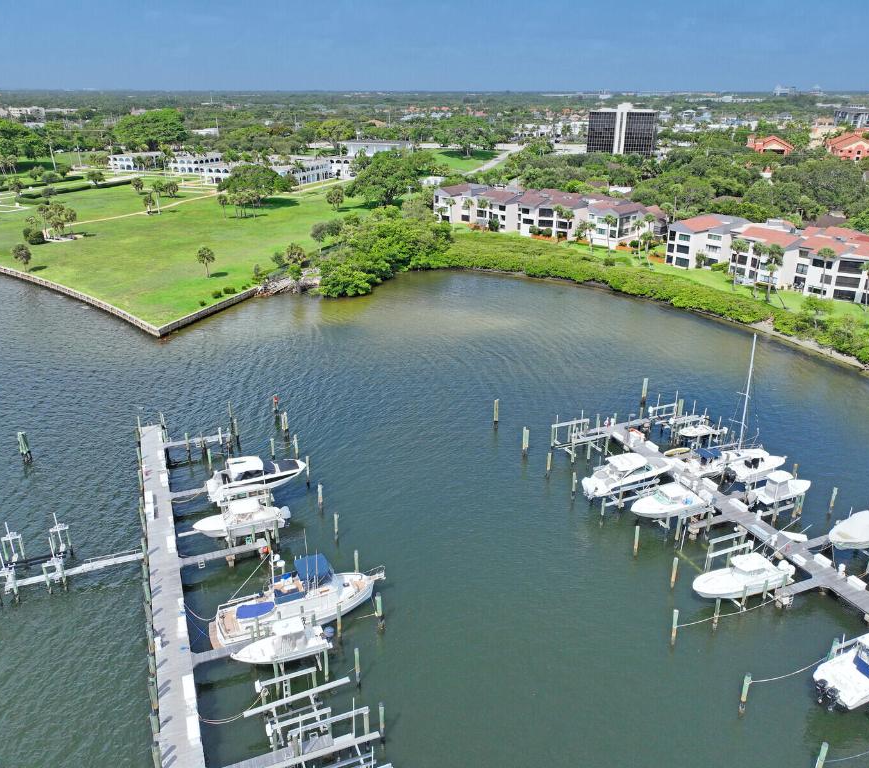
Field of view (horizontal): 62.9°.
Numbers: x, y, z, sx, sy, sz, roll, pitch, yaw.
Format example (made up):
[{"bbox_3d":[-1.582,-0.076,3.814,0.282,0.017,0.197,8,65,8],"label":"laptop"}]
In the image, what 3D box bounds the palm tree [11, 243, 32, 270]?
[{"bbox_3d":[-86.439,-26.486,149.523,4.083,5.793,4.083,0,23,0],"label":"palm tree"}]

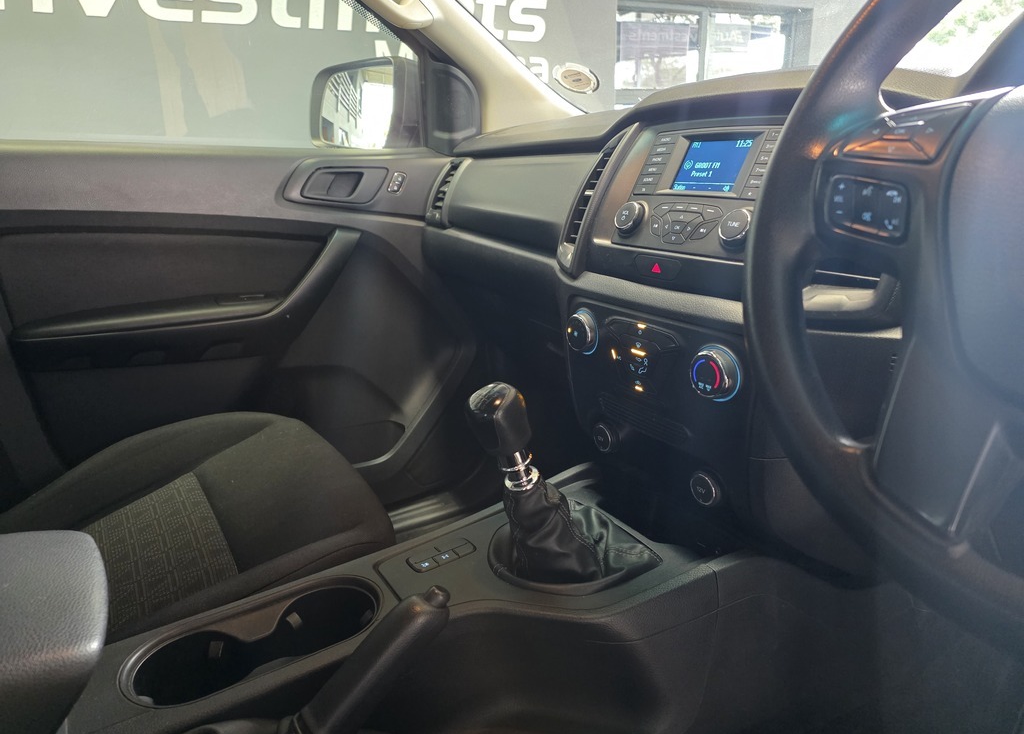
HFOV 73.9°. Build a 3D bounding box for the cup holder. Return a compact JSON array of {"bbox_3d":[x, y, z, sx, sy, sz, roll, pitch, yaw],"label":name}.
[{"bbox_3d":[-0.222,0.273,0.619,0.222,0.075,0.090,-10,20,-35],"label":"cup holder"}]

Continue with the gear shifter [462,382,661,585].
[{"bbox_3d":[0.045,0.107,0.710,0.205,0.212,0.150,-12,21,-39],"label":"gear shifter"}]

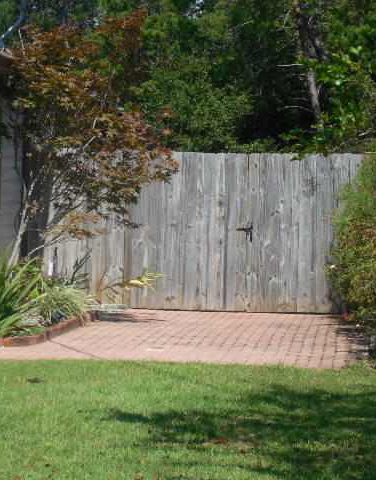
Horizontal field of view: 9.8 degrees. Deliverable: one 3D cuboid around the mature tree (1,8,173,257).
[{"bbox_3d":[-1.000,-0.750,22.300,1.750,3.050,1.700,1,2,4],"label":"mature tree"}]

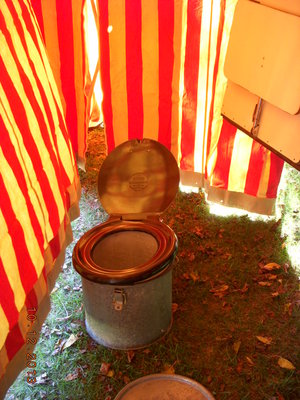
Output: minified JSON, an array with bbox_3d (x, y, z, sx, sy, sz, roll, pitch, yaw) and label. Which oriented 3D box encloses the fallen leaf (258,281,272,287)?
[{"bbox_3d":[0.473,0.343,2.224,0.054,0.013,0.029,6,32,10],"label":"fallen leaf"}]

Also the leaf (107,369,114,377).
[{"bbox_3d":[-0.133,0.584,1.833,0.029,0.013,0.033,20,37,31],"label":"leaf"}]

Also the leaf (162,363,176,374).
[{"bbox_3d":[0.071,0.614,1.978,0.051,0.015,0.061,0,26,0],"label":"leaf"}]

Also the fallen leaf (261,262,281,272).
[{"bbox_3d":[0.571,0.319,2.560,0.093,0.025,0.047,-4,26,-7],"label":"fallen leaf"}]

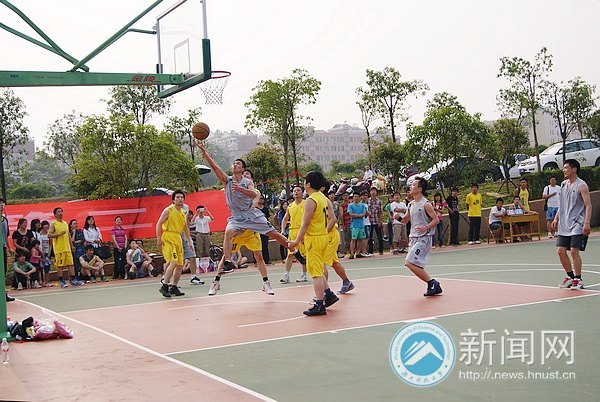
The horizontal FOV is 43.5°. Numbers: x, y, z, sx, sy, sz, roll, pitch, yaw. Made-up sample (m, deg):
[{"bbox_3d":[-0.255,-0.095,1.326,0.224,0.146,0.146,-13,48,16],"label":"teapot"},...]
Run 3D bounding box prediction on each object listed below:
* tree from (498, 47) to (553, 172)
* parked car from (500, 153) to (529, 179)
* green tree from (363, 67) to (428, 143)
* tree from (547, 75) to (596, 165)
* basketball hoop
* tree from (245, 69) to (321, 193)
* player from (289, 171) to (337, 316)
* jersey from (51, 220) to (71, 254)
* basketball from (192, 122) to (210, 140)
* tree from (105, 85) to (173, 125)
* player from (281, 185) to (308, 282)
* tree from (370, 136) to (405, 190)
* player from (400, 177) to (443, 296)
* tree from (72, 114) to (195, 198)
[{"bbox_3d":[9.307,-3.756,31.000,2.230,5.240,2.010,-3,-1,0],"label":"tree"},{"bbox_3d":[12.255,-1.883,41.000,1.800,1.470,4.500,-4,-1,30],"label":"parked car"},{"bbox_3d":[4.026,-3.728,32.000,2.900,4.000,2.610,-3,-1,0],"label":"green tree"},{"bbox_3d":[10.483,-2.722,29.000,1.900,4.100,1.900,-4,-1,0],"label":"tree"},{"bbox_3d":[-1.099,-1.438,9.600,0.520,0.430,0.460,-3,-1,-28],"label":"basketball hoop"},{"bbox_3d":[-0.664,-2.675,28.500,2.880,4.710,2.600,-3,-1,0],"label":"tree"},{"bbox_3d":[0.162,0.529,9.350,0.580,1.740,0.500,-4,-1,21],"label":"player"},{"bbox_3d":[-5.239,0.791,16.500,0.450,0.720,0.300,-3,-1,-30],"label":"jersey"},{"bbox_3d":[-1.325,-0.935,10.100,0.243,0.243,0.243,-3,-1,0],"label":"basketball"},{"bbox_3d":[-5.483,-1.714,25.500,2.400,4.500,2.400,-4,-1,0],"label":"tree"},{"bbox_3d":[-0.064,0.593,13.700,0.550,1.770,0.420,-4,-1,14],"label":"player"},{"bbox_3d":[3.398,-1.429,29.000,1.350,2.050,1.220,-3,-1,0],"label":"tree"},{"bbox_3d":[1.609,0.482,10.200,0.620,1.600,0.500,-3,-1,-27],"label":"player"},{"bbox_3d":[-4.803,-1.059,21.800,3.400,2.800,3.100,-4,-1,0],"label":"tree"}]

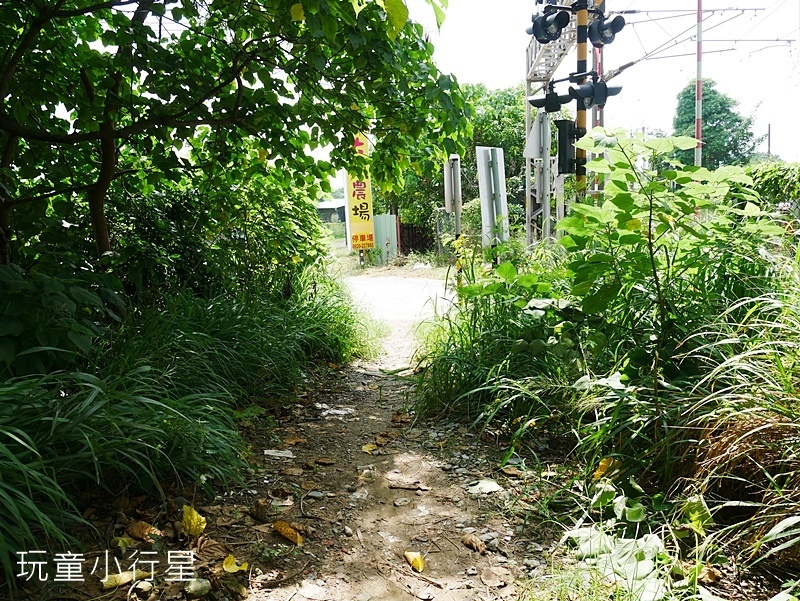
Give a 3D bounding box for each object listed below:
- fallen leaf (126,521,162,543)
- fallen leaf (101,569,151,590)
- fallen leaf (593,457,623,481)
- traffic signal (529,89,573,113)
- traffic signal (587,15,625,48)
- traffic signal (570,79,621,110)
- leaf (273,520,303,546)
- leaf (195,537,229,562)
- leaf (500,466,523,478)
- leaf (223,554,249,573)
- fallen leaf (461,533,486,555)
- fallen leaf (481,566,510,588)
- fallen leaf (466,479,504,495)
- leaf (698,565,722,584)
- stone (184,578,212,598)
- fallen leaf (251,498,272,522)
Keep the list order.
[{"bbox_3d":[-1.206,1.091,3.058,0.150,0.040,0.090,-5,7,-30],"label":"fallen leaf"},{"bbox_3d":[-1.144,1.159,2.704,0.186,0.029,0.068,-4,6,-20],"label":"fallen leaf"},{"bbox_3d":[1.154,0.933,3.603,0.140,0.089,0.094,-5,7,-30],"label":"fallen leaf"},{"bbox_3d":[2.208,-2.934,9.500,0.670,0.300,0.300,1,6,18],"label":"traffic signal"},{"bbox_3d":[2.548,-3.316,8.000,0.297,0.313,0.376,-5,7,-28],"label":"traffic signal"},{"bbox_3d":[2.411,-2.551,8.000,0.592,0.321,0.300,-3,6,-12],"label":"traffic signal"},{"bbox_3d":[-0.524,1.093,3.042,0.143,0.043,0.067,4,8,43],"label":"leaf"},{"bbox_3d":[-0.835,1.103,2.869,0.140,0.040,0.110,-5,7,-30],"label":"leaf"},{"bbox_3d":[0.639,0.985,3.712,0.113,0.030,0.068,2,7,30],"label":"leaf"},{"bbox_3d":[-0.699,1.118,2.752,0.100,0.030,0.075,0,6,10],"label":"leaf"},{"bbox_3d":[0.328,1.084,2.891,0.109,0.046,0.056,3,8,40],"label":"fallen leaf"},{"bbox_3d":[0.383,1.112,2.599,0.110,0.030,0.105,2,7,30],"label":"fallen leaf"},{"bbox_3d":[0.466,1.013,3.526,0.185,0.030,0.130,0,6,10],"label":"fallen leaf"},{"bbox_3d":[1.240,1.094,2.585,0.090,0.035,0.075,1,6,20],"label":"leaf"},{"bbox_3d":[-0.789,1.128,2.536,0.100,0.058,0.082,-1,6,5],"label":"stone"},{"bbox_3d":[-0.696,1.055,3.253,0.085,0.050,0.085,0,6,10],"label":"fallen leaf"}]

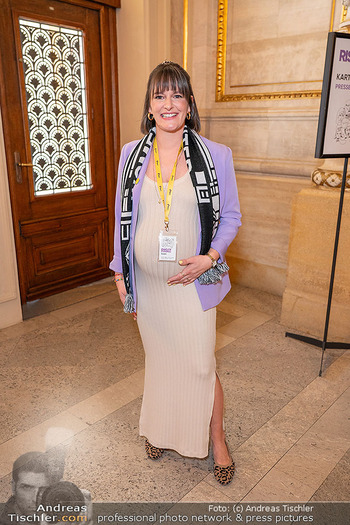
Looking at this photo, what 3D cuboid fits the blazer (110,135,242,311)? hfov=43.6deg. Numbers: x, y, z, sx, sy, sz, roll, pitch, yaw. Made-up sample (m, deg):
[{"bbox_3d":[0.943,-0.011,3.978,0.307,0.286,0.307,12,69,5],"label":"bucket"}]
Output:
[{"bbox_3d":[0.006,-0.156,1.719,0.520,0.650,0.320,7,19,19],"label":"blazer"}]

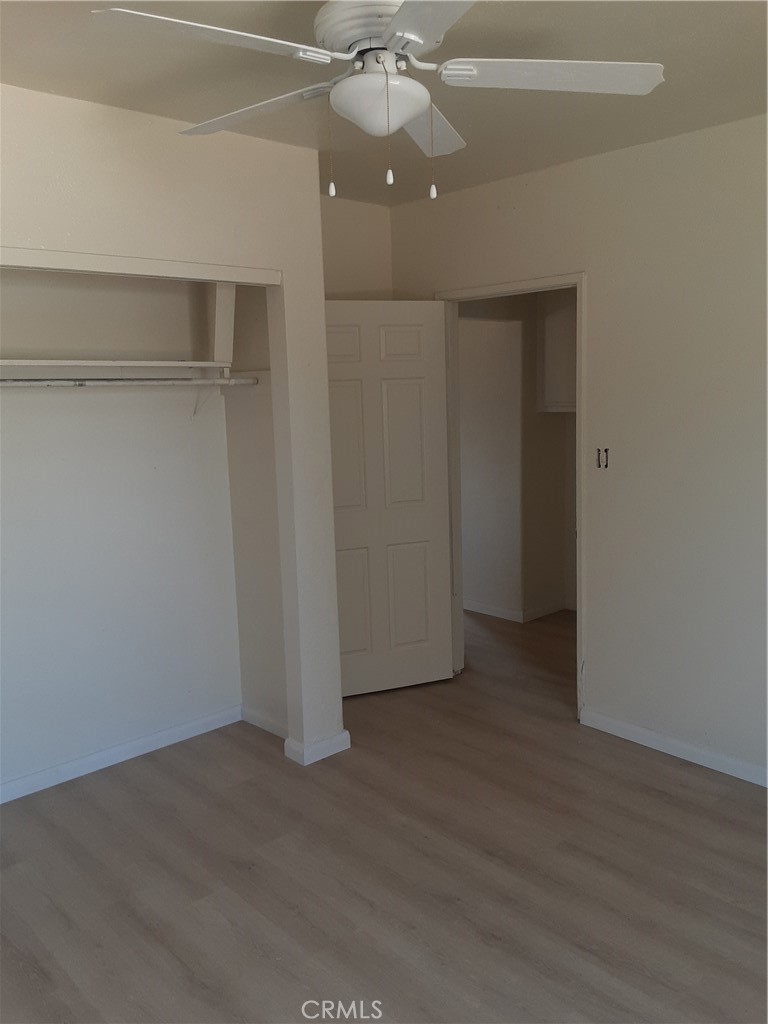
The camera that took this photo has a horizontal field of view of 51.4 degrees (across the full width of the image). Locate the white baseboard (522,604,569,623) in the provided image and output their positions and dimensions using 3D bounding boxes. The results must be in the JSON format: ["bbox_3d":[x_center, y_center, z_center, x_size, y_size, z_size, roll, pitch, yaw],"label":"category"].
[{"bbox_3d":[1.093,0.669,5.459,0.464,0.082,0.018,-10,13,-42],"label":"white baseboard"}]

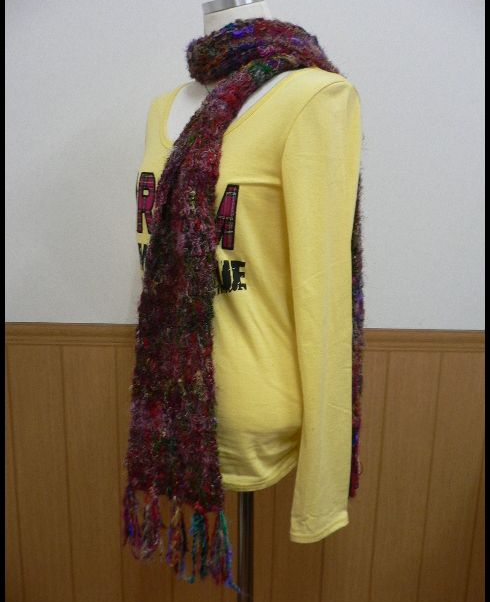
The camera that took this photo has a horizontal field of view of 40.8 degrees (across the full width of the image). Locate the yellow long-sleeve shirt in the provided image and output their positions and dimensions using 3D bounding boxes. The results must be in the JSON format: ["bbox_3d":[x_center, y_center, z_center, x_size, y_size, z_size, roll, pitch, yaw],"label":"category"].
[{"bbox_3d":[-0.002,0.005,0.968,0.260,0.635,0.395,-11,18,-42],"label":"yellow long-sleeve shirt"}]

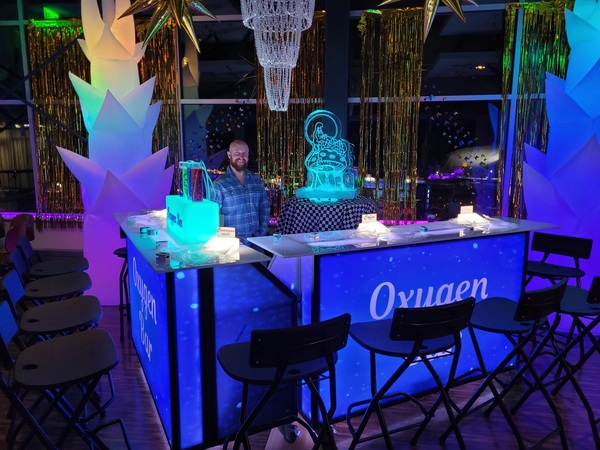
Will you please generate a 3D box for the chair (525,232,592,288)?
[{"bbox_3d":[1.959,0.589,3.547,0.536,0.994,0.492,-8,12,-40],"label":"chair"}]

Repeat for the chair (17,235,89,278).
[{"bbox_3d":[-1.894,0.592,3.467,0.536,0.994,0.492,-4,10,-24],"label":"chair"}]

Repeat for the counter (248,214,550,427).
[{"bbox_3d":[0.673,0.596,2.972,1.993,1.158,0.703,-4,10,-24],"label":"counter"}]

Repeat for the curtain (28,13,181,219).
[{"bbox_3d":[-2.843,-1.410,6.588,2.318,3.033,0.050,1,9,7],"label":"curtain"}]

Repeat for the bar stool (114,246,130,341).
[{"bbox_3d":[-1.426,0.475,4.194,0.492,0.994,0.536,-2,10,-15],"label":"bar stool"}]

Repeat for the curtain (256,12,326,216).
[{"bbox_3d":[-0.133,-1.439,6.255,0.973,2.842,0.050,1,9,7],"label":"curtain"}]

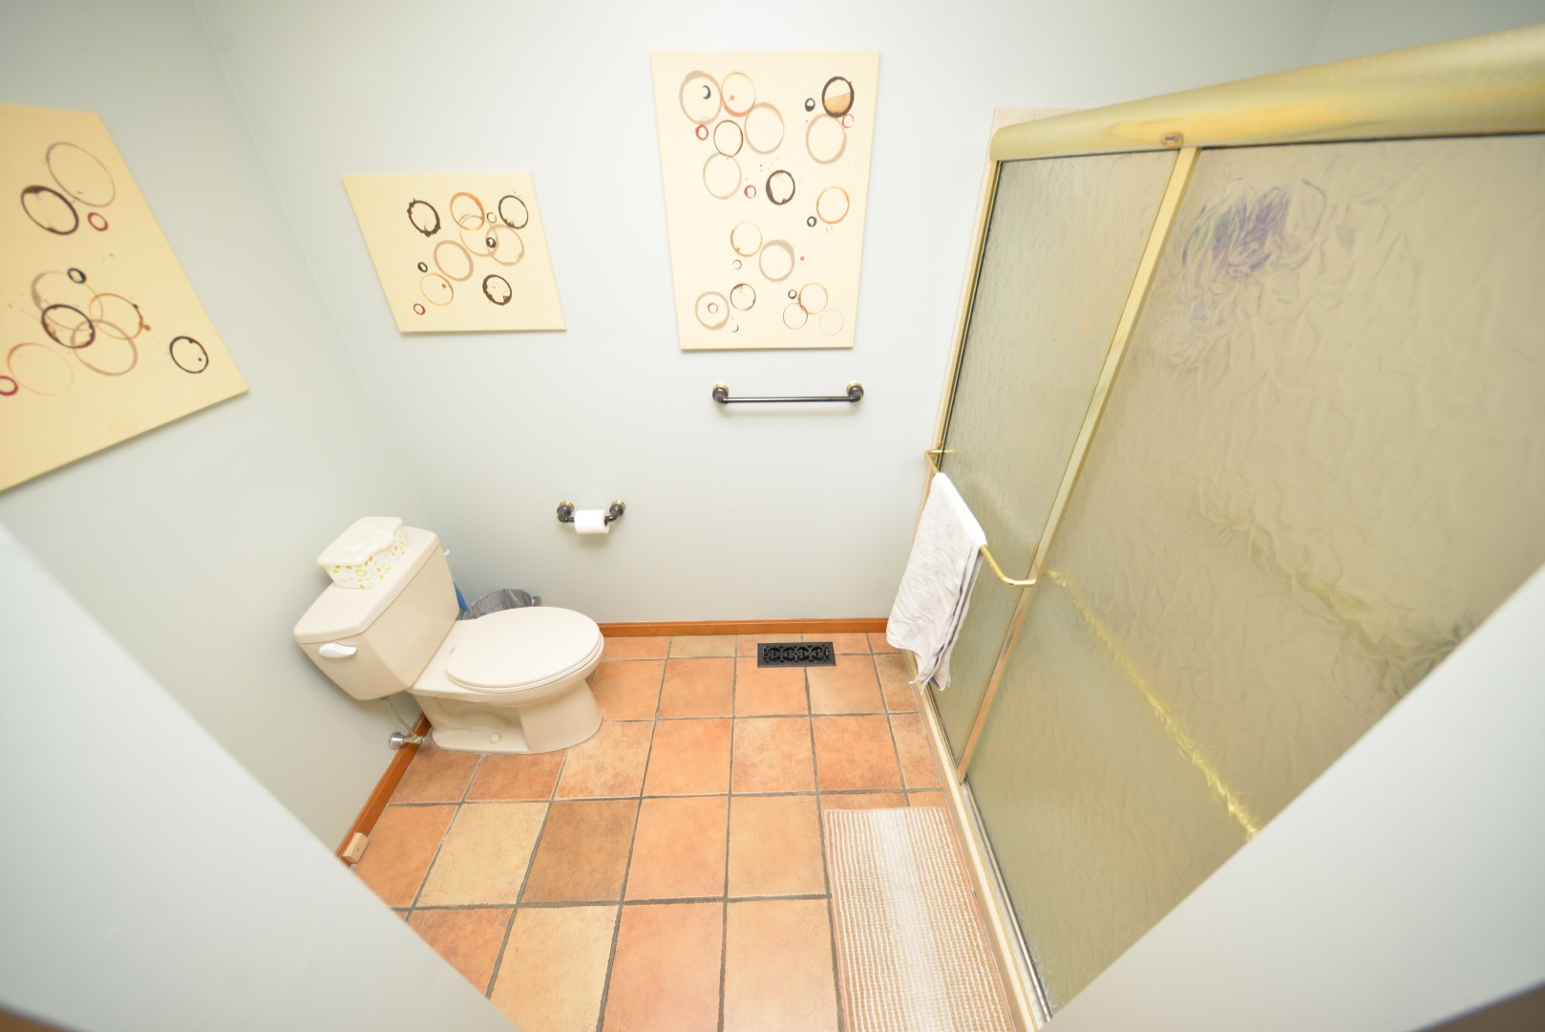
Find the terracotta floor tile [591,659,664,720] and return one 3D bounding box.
[{"bbox_3d":[-0.628,0.740,2.021,0.303,0.011,0.285,-1,35,-1],"label":"terracotta floor tile"}]

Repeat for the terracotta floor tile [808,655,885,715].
[{"bbox_3d":[0.308,0.726,2.037,0.303,0.011,0.285,-1,35,-1],"label":"terracotta floor tile"}]

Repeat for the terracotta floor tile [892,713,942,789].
[{"bbox_3d":[0.540,0.894,1.811,0.125,0.010,0.295,-1,32,-1],"label":"terracotta floor tile"}]

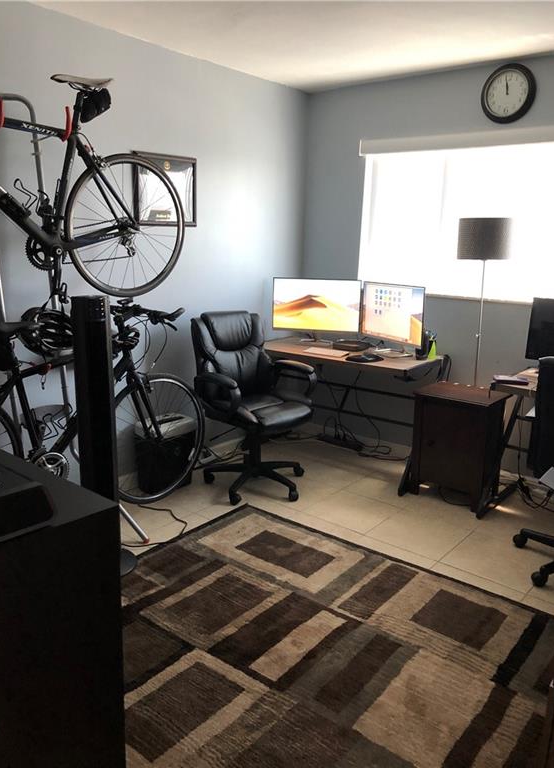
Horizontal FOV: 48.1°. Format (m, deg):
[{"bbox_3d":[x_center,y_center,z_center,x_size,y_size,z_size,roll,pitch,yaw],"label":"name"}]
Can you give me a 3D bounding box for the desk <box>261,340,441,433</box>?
[{"bbox_3d":[0.453,0.154,4.246,1.180,0.770,0.560,11,16,33],"label":"desk"}]

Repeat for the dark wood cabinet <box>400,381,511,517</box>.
[{"bbox_3d":[1.078,0.366,3.720,0.430,0.637,0.375,11,16,33],"label":"dark wood cabinet"}]

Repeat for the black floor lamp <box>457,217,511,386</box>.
[{"bbox_3d":[1.198,-0.157,3.763,0.315,1.640,0.315,12,17,37],"label":"black floor lamp"}]

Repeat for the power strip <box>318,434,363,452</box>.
[{"bbox_3d":[0.460,0.432,4.641,0.410,0.045,0.060,12,17,37],"label":"power strip"}]

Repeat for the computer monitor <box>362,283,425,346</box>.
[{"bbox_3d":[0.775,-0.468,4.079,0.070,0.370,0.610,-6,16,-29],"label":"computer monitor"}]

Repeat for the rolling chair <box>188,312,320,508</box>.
[{"bbox_3d":[-0.117,0.111,3.765,0.660,1.050,0.690,-12,19,-43],"label":"rolling chair"}]

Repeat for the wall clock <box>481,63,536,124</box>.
[{"bbox_3d":[1.304,-1.643,3.513,0.305,0.305,0.045,12,17,37],"label":"wall clock"}]

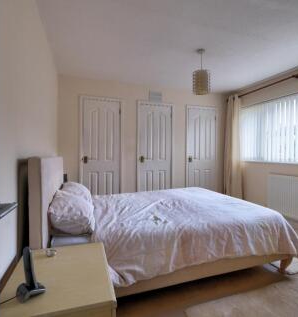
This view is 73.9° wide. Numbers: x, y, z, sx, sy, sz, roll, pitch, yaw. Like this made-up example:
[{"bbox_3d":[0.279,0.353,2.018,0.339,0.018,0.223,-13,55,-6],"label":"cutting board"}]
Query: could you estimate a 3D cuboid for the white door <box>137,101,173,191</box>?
[{"bbox_3d":[0.129,-0.018,3.817,0.753,2.085,0.080,0,0,-18],"label":"white door"}]

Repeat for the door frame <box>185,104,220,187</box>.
[{"bbox_3d":[1.115,-0.018,4.137,0.790,2.085,0.080,0,0,-18],"label":"door frame"}]

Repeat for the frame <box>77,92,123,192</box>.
[{"bbox_3d":[-0.842,-0.018,3.501,0.727,2.085,0.080,0,0,-18],"label":"frame"}]

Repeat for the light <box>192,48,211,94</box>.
[{"bbox_3d":[0.669,-1.097,2.528,0.216,0.590,0.216,0,0,0],"label":"light"}]

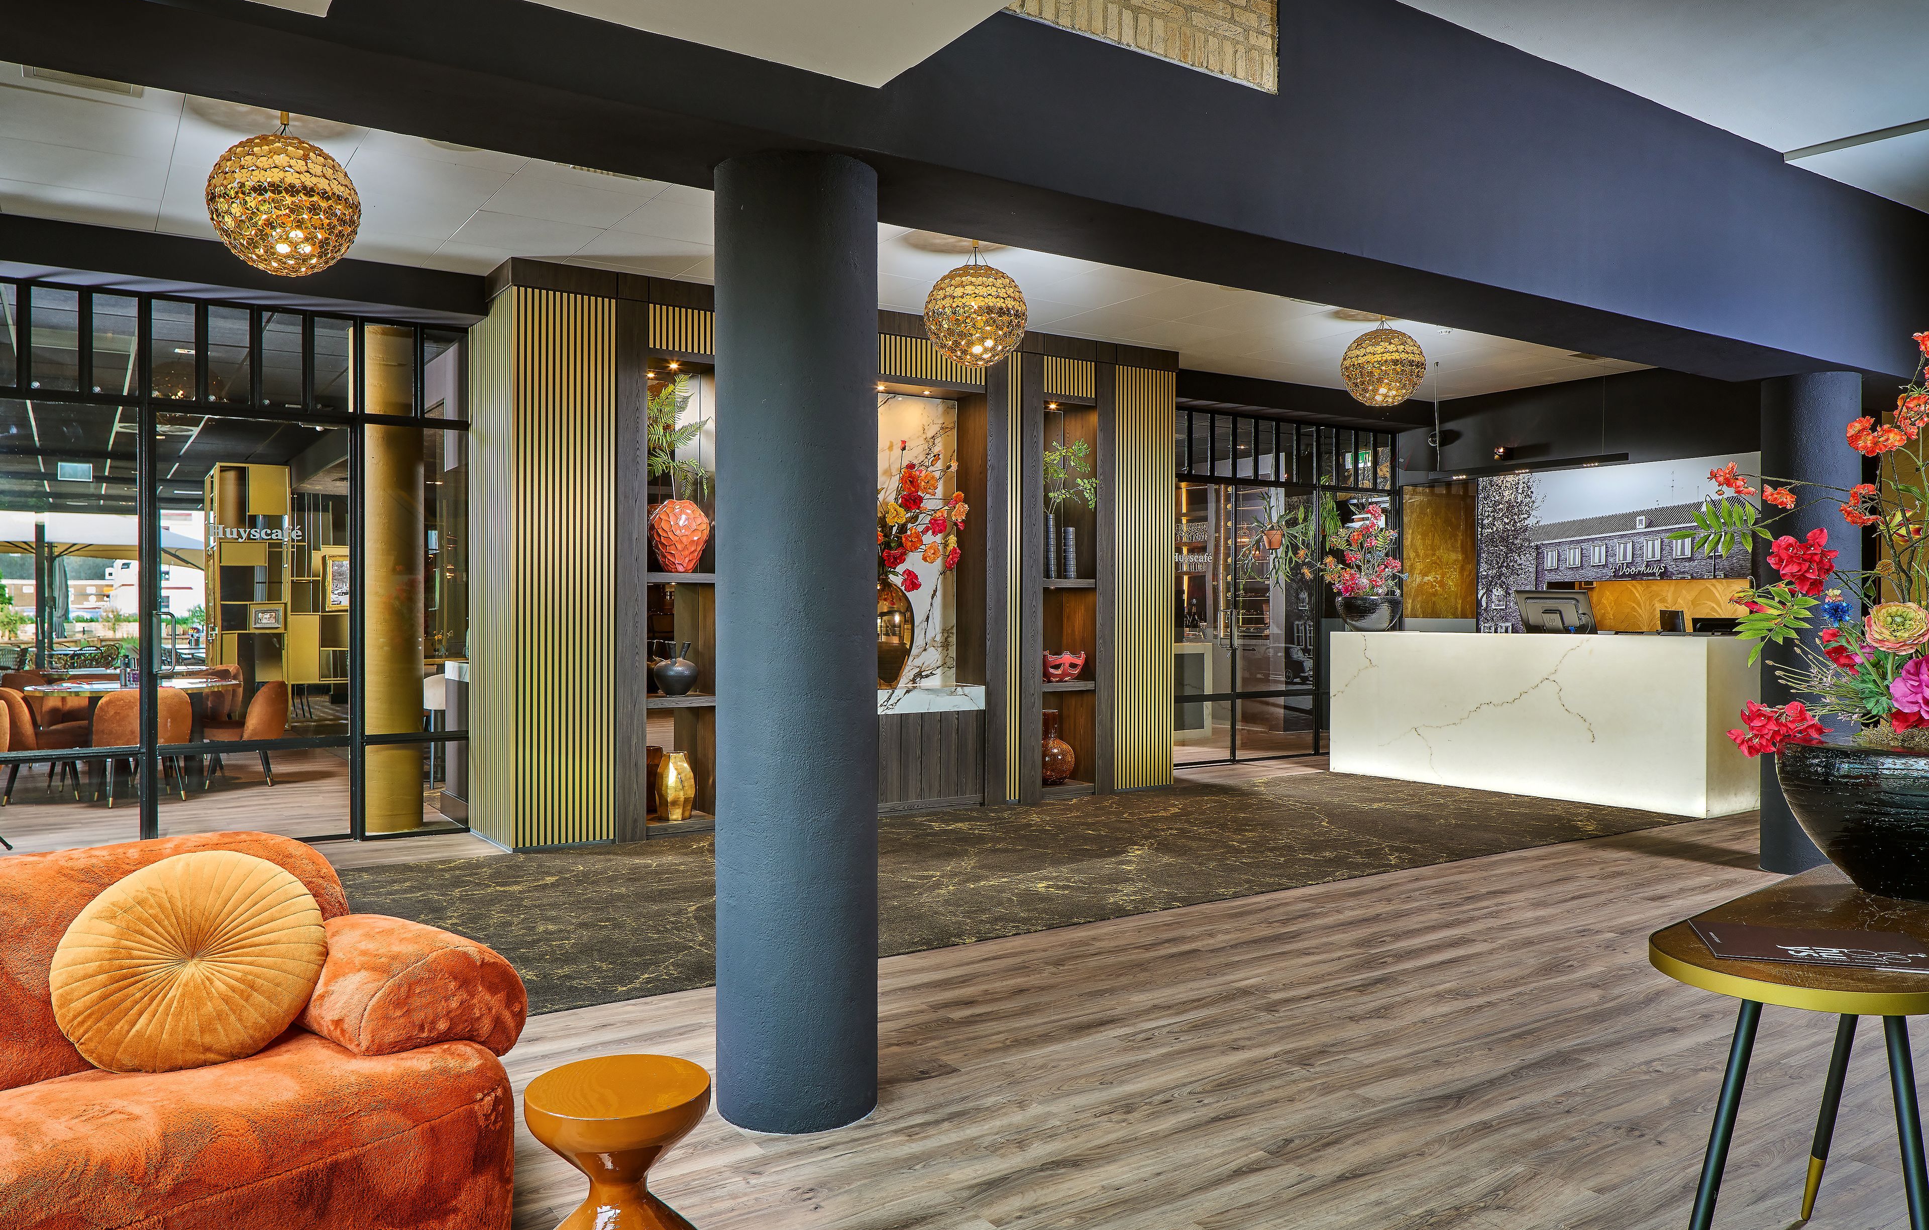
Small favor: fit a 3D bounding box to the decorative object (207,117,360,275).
[{"bbox_3d":[-2.485,-1.546,4.697,0.504,0.612,0.504,0,0,-33],"label":"decorative object"}]

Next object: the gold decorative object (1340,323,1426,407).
[{"bbox_3d":[2.597,-1.564,7.964,0.500,0.576,0.500,0,0,-33],"label":"gold decorative object"}]

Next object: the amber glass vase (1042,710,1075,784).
[{"bbox_3d":[0.593,0.913,8.915,0.345,0.525,0.345,0,0,0],"label":"amber glass vase"}]

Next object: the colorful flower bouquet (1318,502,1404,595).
[{"bbox_3d":[3.186,-0.522,10.356,0.580,0.770,0.620,0,0,0],"label":"colorful flower bouquet"}]

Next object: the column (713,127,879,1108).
[{"bbox_3d":[-0.433,0.069,3.337,0.416,2.384,0.416,0,0,0],"label":"column"}]

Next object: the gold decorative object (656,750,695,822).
[{"bbox_3d":[-1.675,0.998,7.482,0.230,0.410,0.225,0,0,-32],"label":"gold decorative object"}]

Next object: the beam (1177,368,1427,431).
[{"bbox_3d":[2.671,-1.773,10.671,3.208,0.218,0.359,0,0,-33],"label":"beam"}]

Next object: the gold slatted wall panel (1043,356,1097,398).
[{"bbox_3d":[0.695,-1.602,8.700,0.453,0.242,0.050,0,0,-33],"label":"gold slatted wall panel"}]

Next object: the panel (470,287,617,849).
[{"bbox_3d":[-2.343,-0.254,7.163,0.558,2.932,0.757,0,0,-33],"label":"panel"}]

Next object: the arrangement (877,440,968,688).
[{"bbox_3d":[-0.481,-0.320,8.171,0.980,1.570,0.520,0,0,-32],"label":"arrangement"}]

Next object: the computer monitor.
[{"bbox_3d":[4.182,-0.011,9.080,0.200,0.330,0.540,0,0,-39],"label":"computer monitor"}]

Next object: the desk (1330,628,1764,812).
[{"bbox_3d":[4.087,0.698,9.330,0.800,1.117,2.880,0,0,-34],"label":"desk"}]

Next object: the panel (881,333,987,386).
[{"bbox_3d":[-0.439,-1.621,8.067,1.340,0.250,0.040,0,0,-32],"label":"panel"}]

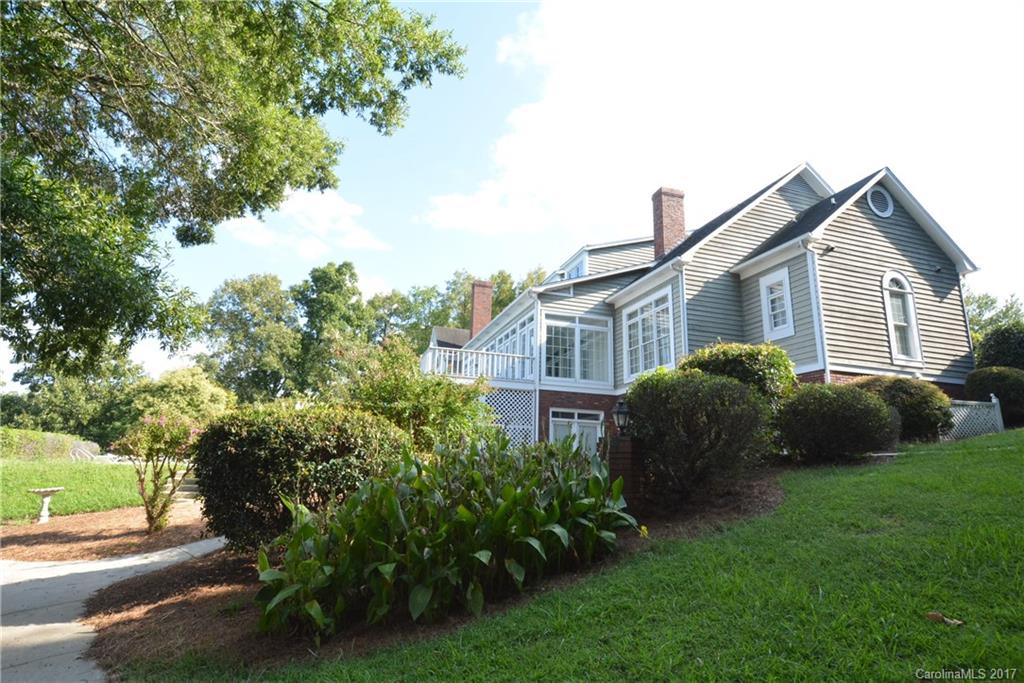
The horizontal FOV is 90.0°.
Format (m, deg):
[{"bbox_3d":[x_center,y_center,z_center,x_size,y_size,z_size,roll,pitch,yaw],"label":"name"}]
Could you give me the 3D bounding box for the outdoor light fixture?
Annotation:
[{"bbox_3d":[1.356,0.947,6.352,0.210,0.406,0.210,-1,-14,12],"label":"outdoor light fixture"}]

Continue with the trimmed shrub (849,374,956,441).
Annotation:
[{"bbox_3d":[6.770,1.200,9.058,1.423,1.152,1.500,-8,-16,36],"label":"trimmed shrub"}]

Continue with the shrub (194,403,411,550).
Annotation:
[{"bbox_3d":[-3.107,2.008,7.722,3.018,2.151,2.500,7,-14,-20],"label":"shrub"}]

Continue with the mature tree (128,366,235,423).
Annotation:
[{"bbox_3d":[-14.504,3.351,22.995,3.892,4.385,3.892,10,-16,-31],"label":"mature tree"}]

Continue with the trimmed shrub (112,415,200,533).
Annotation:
[{"bbox_3d":[-6.721,2.448,9.567,1.374,2.140,1.374,10,-16,-33],"label":"trimmed shrub"}]

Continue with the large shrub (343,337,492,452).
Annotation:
[{"bbox_3d":[-2.030,1.774,11.383,3.220,3.855,2.900,4,-13,-9],"label":"large shrub"}]

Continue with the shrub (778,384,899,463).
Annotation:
[{"bbox_3d":[4.793,1.216,7.635,1.500,1.145,1.450,-6,-16,31],"label":"shrub"}]

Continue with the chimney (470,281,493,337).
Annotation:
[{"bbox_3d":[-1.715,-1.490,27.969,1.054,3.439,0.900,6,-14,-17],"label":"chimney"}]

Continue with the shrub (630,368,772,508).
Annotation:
[{"bbox_3d":[2.391,1.234,6.719,1.739,1.780,1.650,-3,-14,19],"label":"shrub"}]

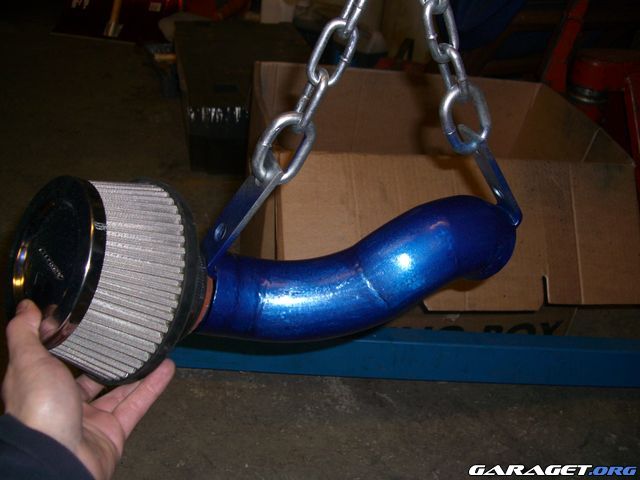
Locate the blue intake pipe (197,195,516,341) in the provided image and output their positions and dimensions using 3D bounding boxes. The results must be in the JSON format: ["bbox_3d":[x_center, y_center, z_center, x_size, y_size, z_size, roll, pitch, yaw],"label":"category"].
[{"bbox_3d":[0.043,0.026,0.605,0.307,0.108,0.106,-10,33,-19],"label":"blue intake pipe"}]

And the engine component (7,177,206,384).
[{"bbox_3d":[-0.157,0.027,0.532,0.117,0.160,0.160,18,12,-46],"label":"engine component"}]

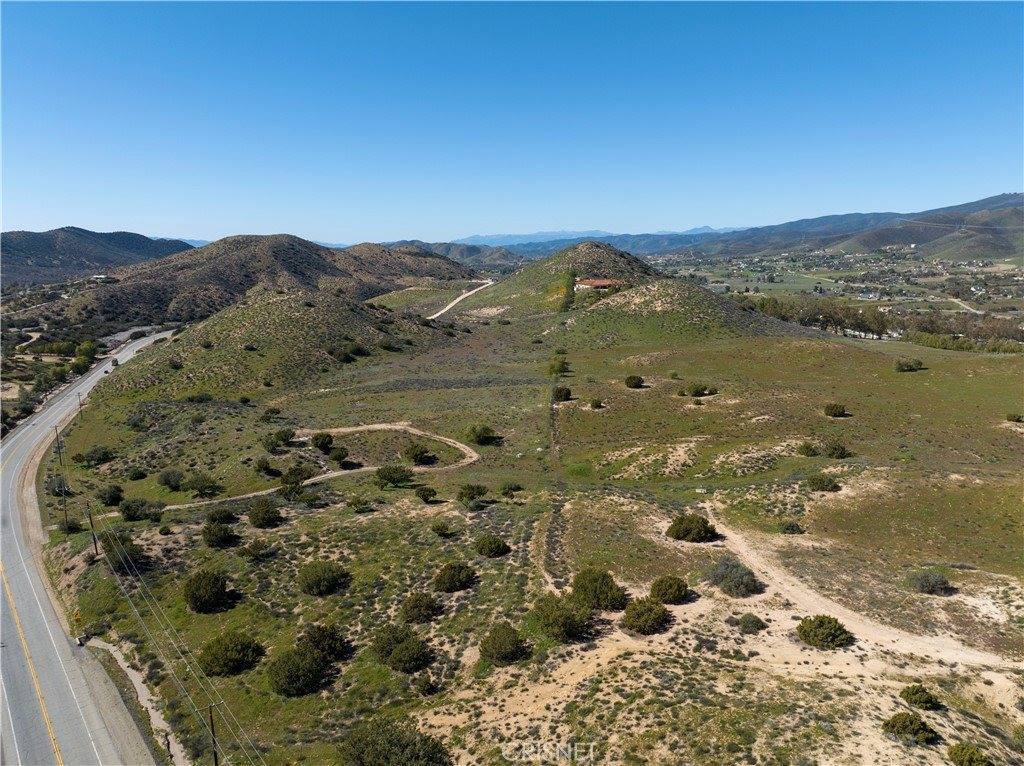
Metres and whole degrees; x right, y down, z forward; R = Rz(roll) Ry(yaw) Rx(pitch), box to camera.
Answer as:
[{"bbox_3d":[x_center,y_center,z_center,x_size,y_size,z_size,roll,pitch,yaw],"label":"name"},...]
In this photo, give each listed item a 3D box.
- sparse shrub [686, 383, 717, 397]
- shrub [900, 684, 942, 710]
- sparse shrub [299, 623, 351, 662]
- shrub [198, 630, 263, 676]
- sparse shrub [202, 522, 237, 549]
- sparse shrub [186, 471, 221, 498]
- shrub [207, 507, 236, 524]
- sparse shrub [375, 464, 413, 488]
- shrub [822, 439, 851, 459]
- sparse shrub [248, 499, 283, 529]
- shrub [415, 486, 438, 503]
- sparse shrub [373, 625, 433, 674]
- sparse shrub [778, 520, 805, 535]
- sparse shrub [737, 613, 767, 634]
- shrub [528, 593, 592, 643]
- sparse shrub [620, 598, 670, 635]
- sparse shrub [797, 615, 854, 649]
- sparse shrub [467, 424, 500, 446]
[{"bbox_3d":[55.870,1.990,208.590,9.120,3.820,6.840,3,11,15],"label":"sparse shrub"},{"bbox_3d":[42.310,32.120,73.210,3.700,1.700,3.100,7,13,32],"label":"shrub"},{"bbox_3d":[-24.890,33.430,93.520,6.640,2.990,5.970,-3,11,-16],"label":"sparse shrub"},{"bbox_3d":[-37.350,35.020,93.910,7.610,3.720,6.850,-5,12,-23],"label":"shrub"},{"bbox_3d":[-47.660,24.850,115.370,5.040,3.890,4.540,-5,12,-23],"label":"sparse shrub"},{"bbox_3d":[-69.100,22.400,159.130,7.180,5.390,6.460,0,11,0],"label":"sparse shrub"},{"bbox_3d":[-58.010,26.080,141.380,5.610,3.170,5.050,0,11,0],"label":"shrub"},{"bbox_3d":[-27.060,20.780,161.700,8.230,4.080,7.400,-2,11,-10],"label":"sparse shrub"},{"bbox_3d":[70.450,14.270,153.990,5.640,4.170,5.080,5,12,25],"label":"shrub"},{"bbox_3d":[-49.960,25.880,143.380,6.250,4.980,5.630,-4,12,-20],"label":"sparse shrub"},{"bbox_3d":[-16.540,21.430,136.010,4.120,2.860,3.710,-1,11,-7],"label":"shrub"},{"bbox_3d":[-13.370,31.690,87.000,7.020,5.590,6.320,0,11,0],"label":"sparse shrub"},{"bbox_3d":[45.820,23.690,116.070,4.090,1.910,3.680,4,12,22],"label":"sparse shrub"},{"bbox_3d":[30.710,30.460,90.830,3.510,1.850,3.160,4,12,20],"label":"sparse shrub"},{"bbox_3d":[6.350,29.840,92.660,8.040,4.380,7.240,1,11,4],"label":"shrub"},{"bbox_3d":[17.250,29.440,91.330,5.870,4.290,5.280,0,11,0],"label":"sparse shrub"},{"bbox_3d":[38.970,30.330,88.180,6.750,3.800,6.080,0,11,0],"label":"sparse shrub"},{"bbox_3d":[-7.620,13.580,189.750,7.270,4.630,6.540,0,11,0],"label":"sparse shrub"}]

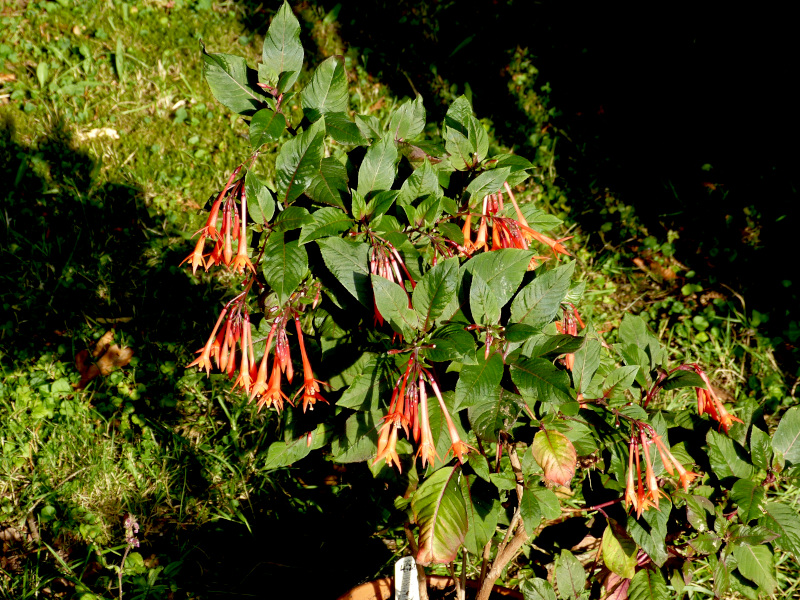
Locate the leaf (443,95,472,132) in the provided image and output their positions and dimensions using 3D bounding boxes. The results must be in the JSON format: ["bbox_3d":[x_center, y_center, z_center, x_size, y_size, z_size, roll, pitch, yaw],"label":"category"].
[{"bbox_3d":[0.048,-0.136,2.060,0.024,0.051,0.009,-2,-11,-1],"label":"leaf"}]

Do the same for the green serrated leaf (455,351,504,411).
[{"bbox_3d":[0.056,0.059,1.914,0.031,0.011,0.054,35,76,6],"label":"green serrated leaf"}]

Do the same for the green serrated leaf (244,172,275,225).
[{"bbox_3d":[-0.104,-0.075,1.924,0.020,0.009,0.047,-24,68,6],"label":"green serrated leaf"}]

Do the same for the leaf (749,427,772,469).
[{"bbox_3d":[0.295,0.120,2.150,0.019,0.038,0.008,-16,-11,-7],"label":"leaf"}]

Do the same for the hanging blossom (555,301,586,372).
[{"bbox_3d":[0.138,0.033,2.130,0.035,0.060,0.032,0,33,0],"label":"hanging blossom"}]

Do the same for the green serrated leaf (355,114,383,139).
[{"bbox_3d":[-0.025,-0.138,2.100,0.031,0.016,0.016,41,76,20],"label":"green serrated leaf"}]

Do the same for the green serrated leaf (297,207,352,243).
[{"bbox_3d":[-0.053,-0.049,1.914,0.043,0.011,0.023,-24,60,-8],"label":"green serrated leaf"}]

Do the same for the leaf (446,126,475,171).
[{"bbox_3d":[0.047,-0.120,2.080,0.021,0.016,0.042,-27,69,-4],"label":"leaf"}]

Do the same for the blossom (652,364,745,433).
[{"bbox_3d":[0.250,0.083,2.200,0.073,0.048,0.036,0,28,0],"label":"blossom"}]

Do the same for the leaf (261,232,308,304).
[{"bbox_3d":[-0.085,-0.023,1.914,0.033,0.056,0.012,1,-12,0],"label":"leaf"}]

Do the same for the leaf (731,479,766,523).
[{"bbox_3d":[0.291,0.167,2.200,0.030,0.016,0.038,11,63,-1],"label":"leaf"}]

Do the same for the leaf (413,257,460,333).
[{"bbox_3d":[0.028,-0.005,2.060,0.033,0.016,0.065,19,74,15],"label":"leaf"}]

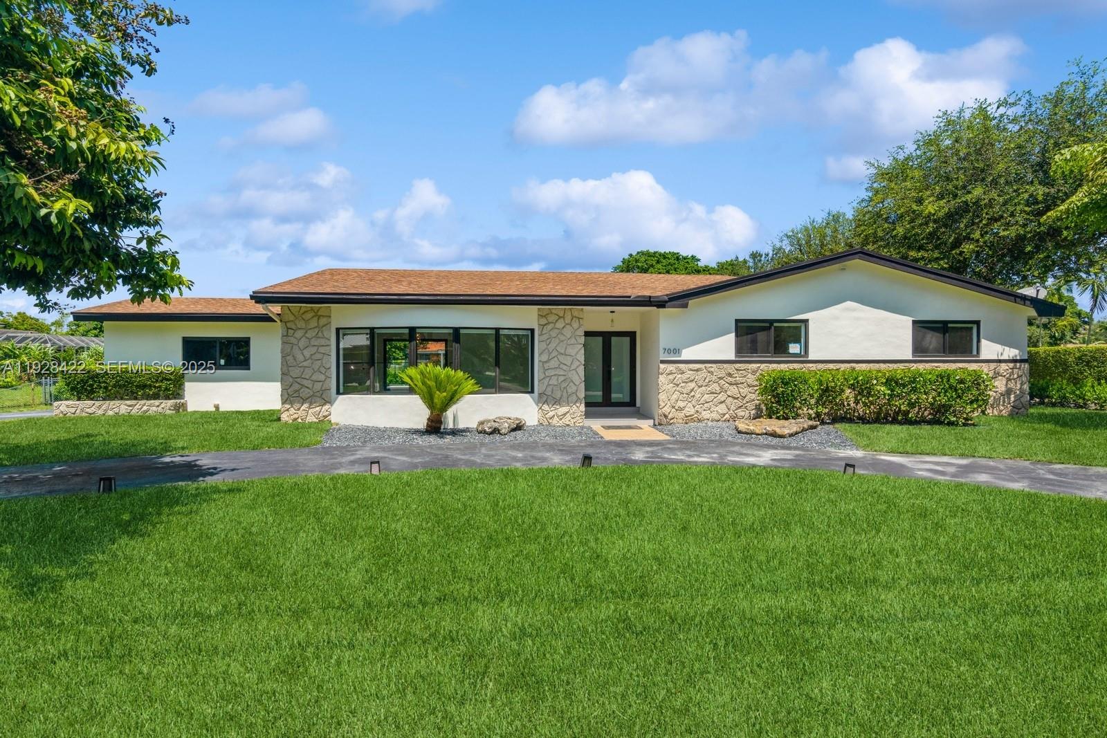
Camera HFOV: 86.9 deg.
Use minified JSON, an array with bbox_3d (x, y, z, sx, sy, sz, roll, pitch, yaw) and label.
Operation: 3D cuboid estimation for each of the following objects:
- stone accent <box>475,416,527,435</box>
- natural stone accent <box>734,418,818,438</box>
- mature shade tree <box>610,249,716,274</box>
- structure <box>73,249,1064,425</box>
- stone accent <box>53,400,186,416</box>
[{"bbox_3d":[-1.160,1.240,12.950,1.100,0.370,0.700,0,0,-5],"label":"stone accent"},{"bbox_3d":[4.900,1.290,12.800,1.720,0.310,1.050,0,0,-5],"label":"natural stone accent"},{"bbox_3d":[6.850,-2.950,36.000,7.500,8.800,7.500,0,0,-5],"label":"mature shade tree"},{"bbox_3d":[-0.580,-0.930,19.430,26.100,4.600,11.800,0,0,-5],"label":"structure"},{"bbox_3d":[-12.247,1.080,16.613,3.250,0.450,0.660,0,0,-5],"label":"stone accent"}]

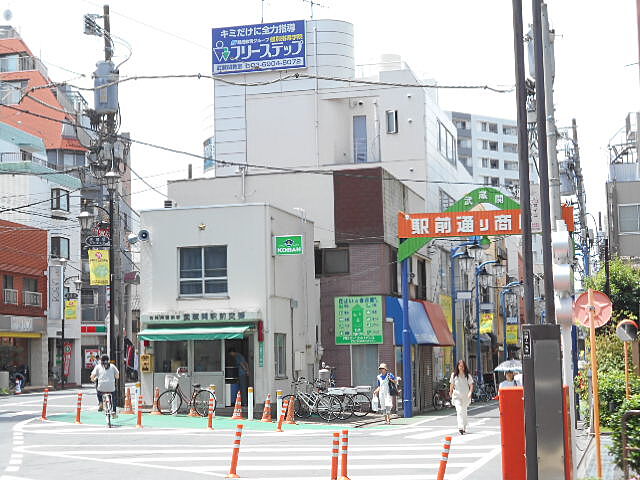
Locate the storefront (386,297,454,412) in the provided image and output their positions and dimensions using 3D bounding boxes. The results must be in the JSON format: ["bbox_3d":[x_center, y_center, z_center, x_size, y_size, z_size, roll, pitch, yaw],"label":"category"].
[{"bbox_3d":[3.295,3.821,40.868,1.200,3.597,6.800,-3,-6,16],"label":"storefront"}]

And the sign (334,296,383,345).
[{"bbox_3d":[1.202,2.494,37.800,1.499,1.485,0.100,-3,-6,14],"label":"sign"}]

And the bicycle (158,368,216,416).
[{"bbox_3d":[-3.629,4.168,33.359,1.740,1.200,0.560,-3,-6,20],"label":"bicycle"}]

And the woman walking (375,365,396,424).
[{"bbox_3d":[1.609,3.768,29.870,0.540,1.483,0.400,-2,-6,12],"label":"woman walking"}]

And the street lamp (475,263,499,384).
[{"bbox_3d":[7.665,3.839,55.164,1.120,5.832,0.600,-3,-6,14],"label":"street lamp"}]

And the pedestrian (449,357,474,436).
[{"bbox_3d":[3.009,3.353,26.075,0.520,1.591,0.380,-1,-5,2],"label":"pedestrian"}]

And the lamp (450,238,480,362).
[{"bbox_3d":[5.548,2.939,46.173,1.120,6.023,0.600,-3,-6,14],"label":"lamp"}]

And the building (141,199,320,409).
[{"bbox_3d":[-2.749,2.216,37.401,3.820,5.825,4.900,-3,-6,14],"label":"building"}]

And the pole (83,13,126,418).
[{"bbox_3d":[-6.960,-1.203,39.718,1.100,13.149,0.850,-4,-6,14],"label":"pole"}]

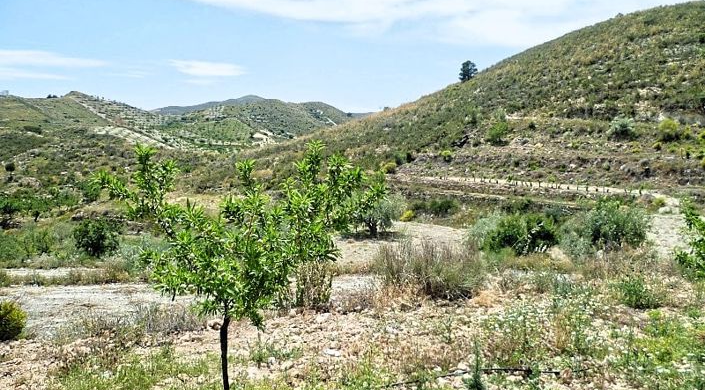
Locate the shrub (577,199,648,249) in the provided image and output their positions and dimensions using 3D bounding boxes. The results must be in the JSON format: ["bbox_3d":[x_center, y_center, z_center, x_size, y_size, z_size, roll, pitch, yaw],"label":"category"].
[{"bbox_3d":[6.182,0.699,13.500,1.641,1.266,1.500,0,3,0],"label":"shrub"}]

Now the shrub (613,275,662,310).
[{"bbox_3d":[3.462,1.180,6.900,0.623,0.407,0.550,0,3,0],"label":"shrub"}]

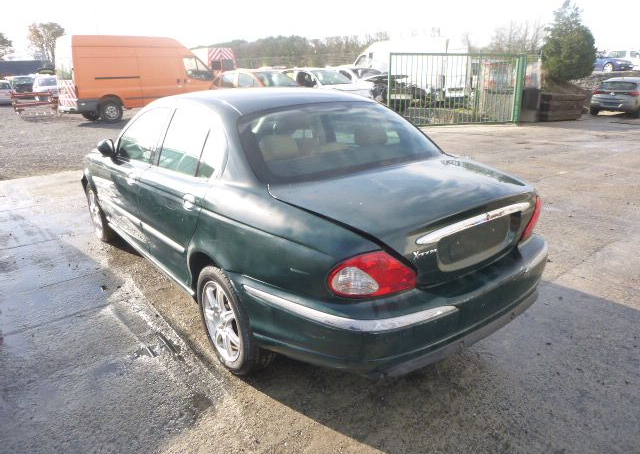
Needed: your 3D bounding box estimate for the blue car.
[{"bbox_3d":[19.305,-11.543,32.319,1.760,1.430,4.300,-12,22,-31],"label":"blue car"}]

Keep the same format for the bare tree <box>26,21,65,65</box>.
[{"bbox_3d":[-32.605,-21.062,55.000,3.808,6.340,3.808,-10,21,-27],"label":"bare tree"}]

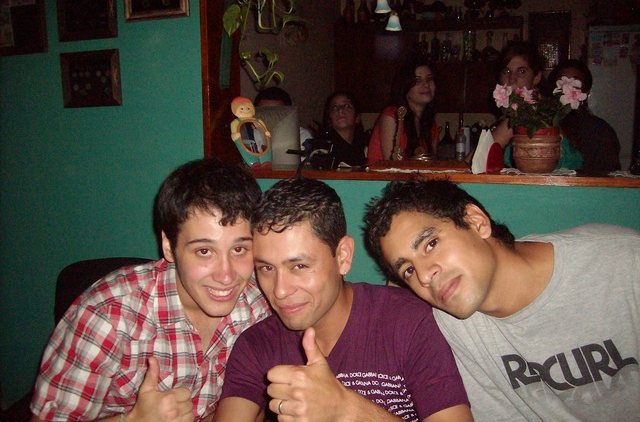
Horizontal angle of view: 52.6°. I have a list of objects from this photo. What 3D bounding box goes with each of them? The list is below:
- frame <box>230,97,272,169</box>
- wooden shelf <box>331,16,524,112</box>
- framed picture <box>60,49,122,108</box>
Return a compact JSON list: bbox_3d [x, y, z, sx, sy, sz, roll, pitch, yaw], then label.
[{"bbox_3d":[-0.298,-0.335,2.812,0.170,0.299,0.100,-2,7,-12],"label":"frame"},{"bbox_3d":[0.924,-1.247,5.664,1.561,0.788,0.320,1,7,14],"label":"wooden shelf"},{"bbox_3d":[-1.061,-0.610,3.002,0.314,0.249,0.025,2,8,21],"label":"framed picture"}]

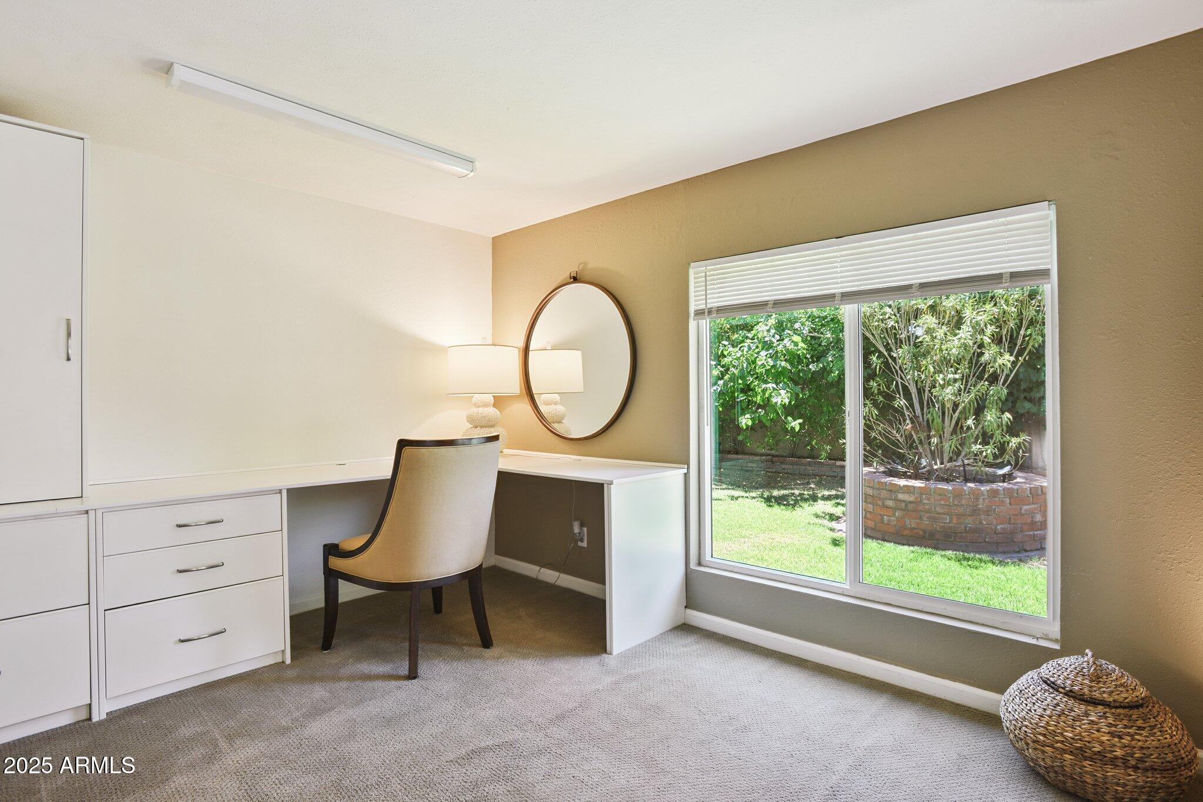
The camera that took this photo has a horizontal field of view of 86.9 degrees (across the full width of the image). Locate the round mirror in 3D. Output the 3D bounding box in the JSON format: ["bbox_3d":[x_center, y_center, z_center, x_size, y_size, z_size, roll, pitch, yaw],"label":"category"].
[{"bbox_3d":[-0.160,-0.234,3.745,0.930,0.930,0.033,0,1,43],"label":"round mirror"}]

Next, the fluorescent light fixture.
[{"bbox_3d":[-1.035,-1.079,2.548,0.106,0.064,1.191,0,0,43],"label":"fluorescent light fixture"}]

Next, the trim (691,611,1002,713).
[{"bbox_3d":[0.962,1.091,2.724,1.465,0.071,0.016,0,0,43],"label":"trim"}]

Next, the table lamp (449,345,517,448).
[{"bbox_3d":[-0.717,0.004,3.868,0.438,0.697,0.438,0,0,0],"label":"table lamp"}]

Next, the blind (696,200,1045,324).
[{"bbox_3d":[1.009,-0.548,2.705,1.485,0.288,0.050,0,0,43],"label":"blind"}]

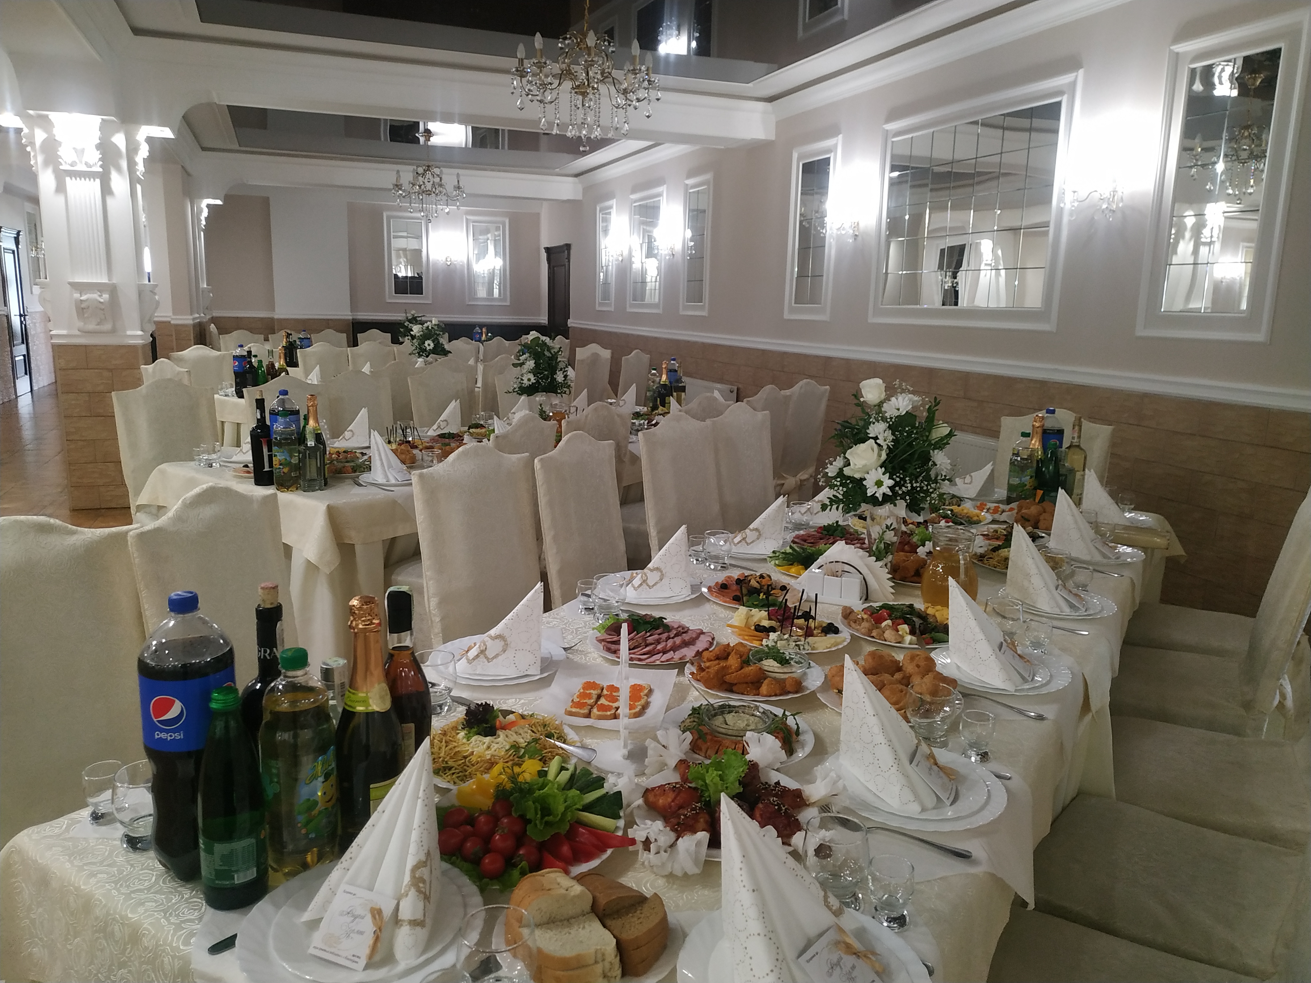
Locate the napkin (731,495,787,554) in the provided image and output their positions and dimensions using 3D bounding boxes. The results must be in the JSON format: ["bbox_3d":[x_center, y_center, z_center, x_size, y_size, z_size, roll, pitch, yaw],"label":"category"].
[{"bbox_3d":[0.284,0.076,2.451,0.150,0.166,0.135,9,14,33],"label":"napkin"}]

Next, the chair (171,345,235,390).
[{"bbox_3d":[-2.981,-0.458,6.295,0.520,1.068,0.440,9,14,33],"label":"chair"}]

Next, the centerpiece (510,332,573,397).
[{"bbox_3d":[-0.576,-0.562,4.674,0.330,0.490,0.335,2,12,0],"label":"centerpiece"}]

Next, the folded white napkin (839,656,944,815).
[{"bbox_3d":[0.332,0.328,1.267,0.150,0.166,0.135,9,14,33],"label":"folded white napkin"}]

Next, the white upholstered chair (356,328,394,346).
[{"bbox_3d":[-2.827,-1.187,9.749,0.520,1.068,0.440,9,14,33],"label":"white upholstered chair"}]

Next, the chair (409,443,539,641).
[{"bbox_3d":[-0.326,0.388,2.522,0.560,1.010,0.460,10,15,35],"label":"chair"}]

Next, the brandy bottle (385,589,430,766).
[{"bbox_3d":[-0.326,0.263,1.174,0.075,0.289,0.075,-4,13,-21],"label":"brandy bottle"}]

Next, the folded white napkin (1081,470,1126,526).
[{"bbox_3d":[1.424,0.010,2.881,0.140,0.165,0.155,9,14,33],"label":"folded white napkin"}]

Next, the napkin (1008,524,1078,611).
[{"bbox_3d":[0.845,0.157,1.984,0.135,0.165,0.120,9,14,33],"label":"napkin"}]

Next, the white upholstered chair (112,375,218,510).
[{"bbox_3d":[-2.017,0.040,4.043,0.530,1.035,0.440,9,14,33],"label":"white upholstered chair"}]

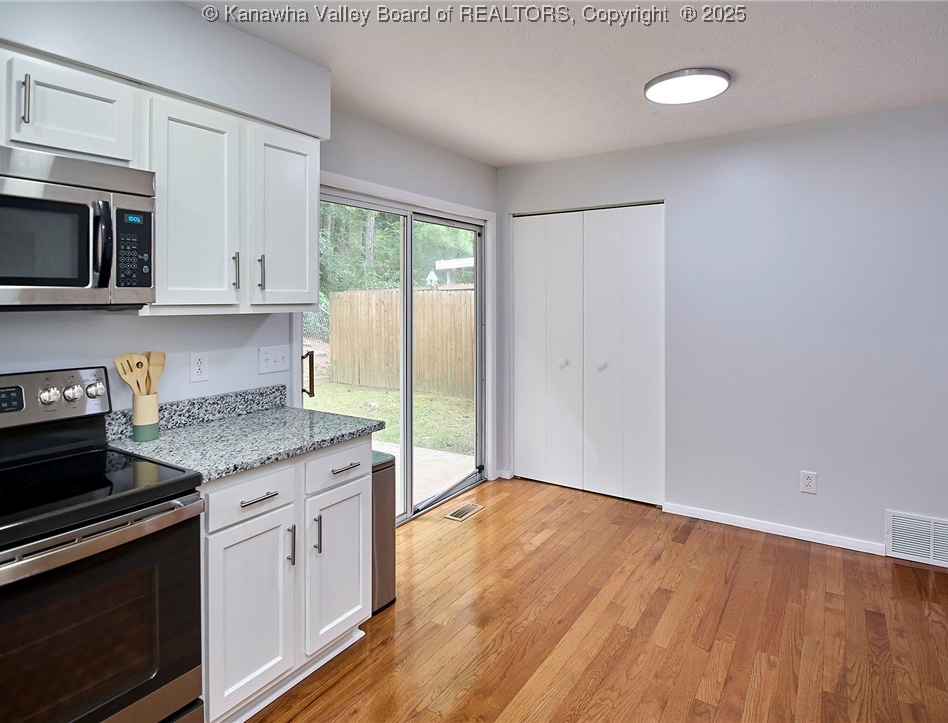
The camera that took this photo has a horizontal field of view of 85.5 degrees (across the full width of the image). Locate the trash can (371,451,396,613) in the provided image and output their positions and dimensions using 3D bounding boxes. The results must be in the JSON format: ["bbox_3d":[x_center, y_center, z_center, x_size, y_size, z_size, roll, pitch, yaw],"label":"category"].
[{"bbox_3d":[-0.590,0.807,2.437,0.395,0.690,0.223,5,8,34],"label":"trash can"}]

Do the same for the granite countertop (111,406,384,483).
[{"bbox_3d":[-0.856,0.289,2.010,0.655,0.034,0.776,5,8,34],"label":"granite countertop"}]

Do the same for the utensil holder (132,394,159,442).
[{"bbox_3d":[-1.212,0.206,1.890,0.082,0.162,0.082,5,8,34],"label":"utensil holder"}]

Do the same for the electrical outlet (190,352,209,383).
[{"bbox_3d":[-1.140,0.024,2.136,0.010,0.122,0.077,5,8,34],"label":"electrical outlet"}]

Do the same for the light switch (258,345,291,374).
[{"bbox_3d":[-0.943,-0.009,2.429,0.009,0.122,0.171,5,8,34],"label":"light switch"}]

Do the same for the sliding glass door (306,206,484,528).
[{"bbox_3d":[-0.391,0.045,3.336,0.090,1.980,1.725,5,8,34],"label":"sliding glass door"}]

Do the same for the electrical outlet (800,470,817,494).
[{"bbox_3d":[1.980,0.720,3.031,0.079,0.127,0.010,5,8,34],"label":"electrical outlet"}]

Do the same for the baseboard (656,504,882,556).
[{"bbox_3d":[1.797,1.023,3.188,1.190,0.068,0.016,5,8,34],"label":"baseboard"}]

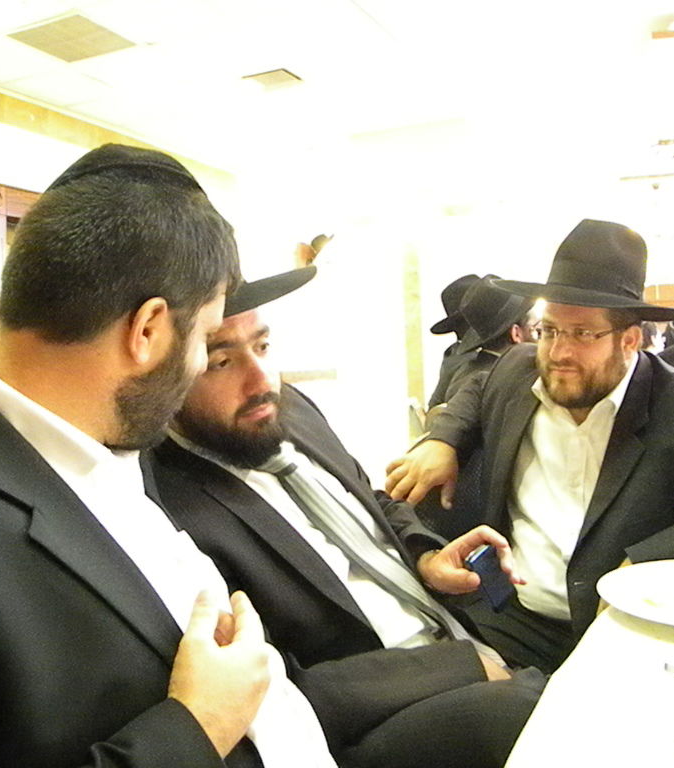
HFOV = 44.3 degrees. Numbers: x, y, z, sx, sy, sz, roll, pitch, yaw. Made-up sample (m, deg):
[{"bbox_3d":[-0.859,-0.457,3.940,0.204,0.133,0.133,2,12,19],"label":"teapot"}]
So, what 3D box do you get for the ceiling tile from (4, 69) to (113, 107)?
[{"bbox_3d":[-1.842,-1.998,5.610,0.600,0.020,0.600,-1,2,26],"label":"ceiling tile"}]

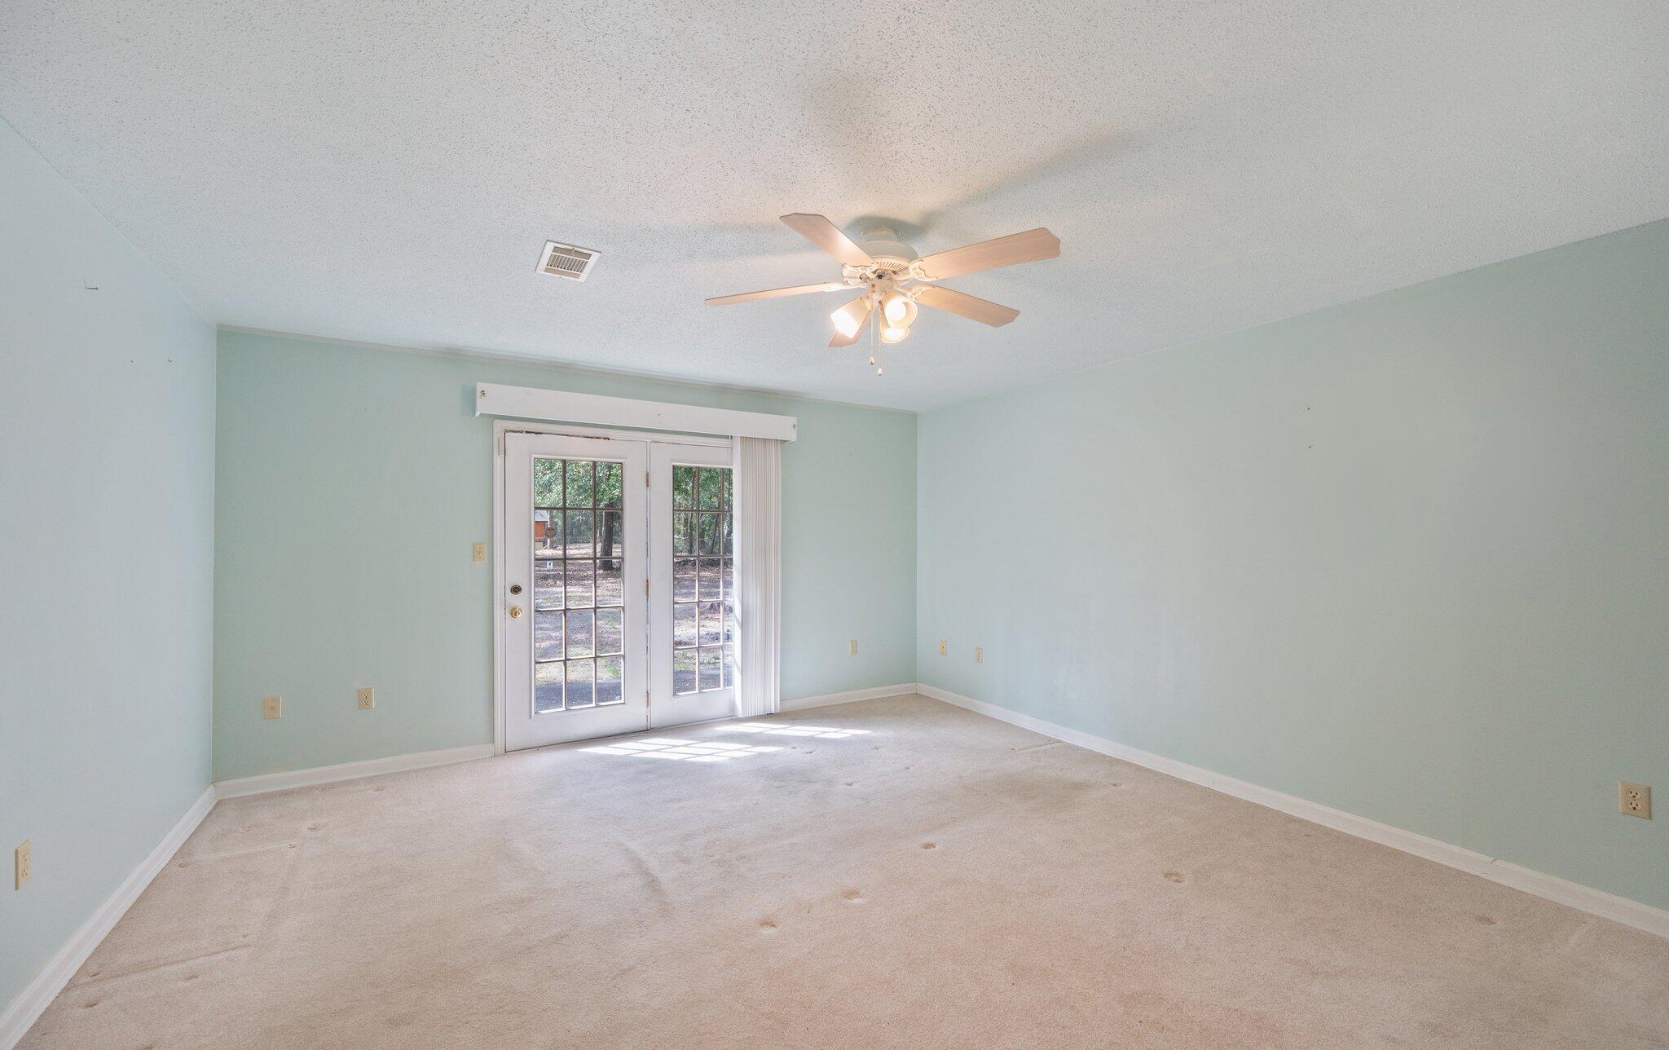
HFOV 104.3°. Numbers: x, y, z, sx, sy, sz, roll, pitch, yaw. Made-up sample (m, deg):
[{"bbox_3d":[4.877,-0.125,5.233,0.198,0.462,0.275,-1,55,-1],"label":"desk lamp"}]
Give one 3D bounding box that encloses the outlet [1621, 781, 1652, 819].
[{"bbox_3d":[2.860,0.985,2.315,0.009,0.115,0.072,0,-1,-32],"label":"outlet"}]

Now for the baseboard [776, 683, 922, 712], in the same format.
[{"bbox_3d":[0.135,1.427,5.371,1.374,0.092,0.015,0,-1,-30],"label":"baseboard"}]

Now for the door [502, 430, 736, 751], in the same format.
[{"bbox_3d":[-1.323,0.427,4.564,1.780,2.021,0.060,0,-1,-30],"label":"door"}]

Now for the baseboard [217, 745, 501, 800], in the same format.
[{"bbox_3d":[-2.685,1.409,3.734,1.293,0.092,0.015,0,-1,-30],"label":"baseboard"}]

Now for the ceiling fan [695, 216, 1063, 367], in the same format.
[{"bbox_3d":[0.175,-0.831,2.381,1.310,0.460,1.290,0,-1,-32],"label":"ceiling fan"}]

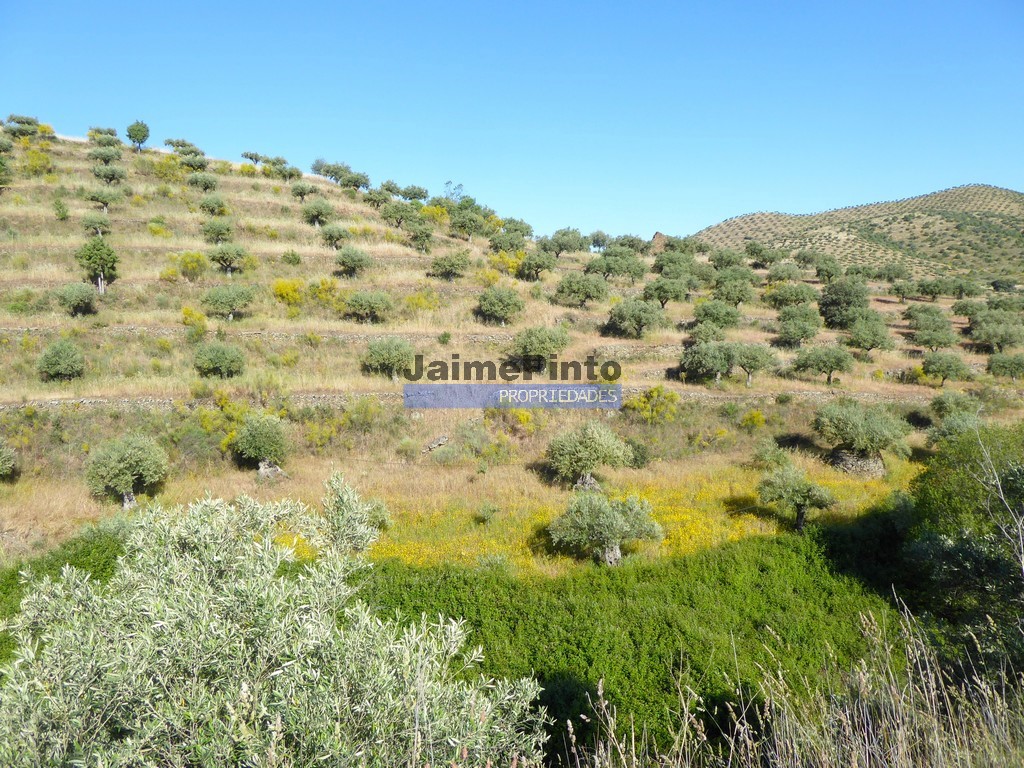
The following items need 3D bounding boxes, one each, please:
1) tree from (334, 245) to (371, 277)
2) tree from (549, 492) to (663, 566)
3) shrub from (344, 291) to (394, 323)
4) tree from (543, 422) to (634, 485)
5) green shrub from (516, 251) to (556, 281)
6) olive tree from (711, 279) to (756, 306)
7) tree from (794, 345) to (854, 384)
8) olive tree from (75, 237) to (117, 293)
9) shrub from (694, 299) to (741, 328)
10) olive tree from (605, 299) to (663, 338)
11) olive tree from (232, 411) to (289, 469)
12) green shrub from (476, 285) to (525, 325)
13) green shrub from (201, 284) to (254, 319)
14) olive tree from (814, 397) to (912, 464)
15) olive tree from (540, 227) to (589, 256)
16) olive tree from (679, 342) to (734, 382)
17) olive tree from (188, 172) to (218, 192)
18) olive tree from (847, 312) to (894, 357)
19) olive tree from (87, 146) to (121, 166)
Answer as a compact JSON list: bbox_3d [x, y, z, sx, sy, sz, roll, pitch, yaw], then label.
[{"bbox_3d":[-13.247,-10.229,62.000,3.010,2.770,2.860,-1,5,-12],"label":"tree"},{"bbox_3d":[3.287,5.116,26.000,3.890,2.550,3.690,0,3,0],"label":"tree"},{"bbox_3d":[-11.851,-6.362,61.500,3.990,2.660,3.790,0,2,0],"label":"shrub"},{"bbox_3d":[4.087,3.670,38.500,4.480,3.540,4.250,0,2,0],"label":"tree"},{"bbox_3d":[2.187,-10.576,66.000,3.460,2.620,3.290,0,3,0],"label":"green shrub"},{"bbox_3d":[19.769,-8.032,66.000,3.640,2.590,3.450,1,5,17],"label":"olive tree"},{"bbox_3d":[19.650,-1.226,46.500,3.660,2.460,3.480,0,3,0],"label":"tree"},{"bbox_3d":[-37.319,-10.746,66.500,3.870,5.040,3.670,0,2,0],"label":"olive tree"},{"bbox_3d":[16.951,-5.650,61.000,3.680,2.470,3.500,1,5,15],"label":"shrub"},{"bbox_3d":[8.708,-4.694,53.000,4.070,2.870,3.870,0,1,0],"label":"olive tree"},{"bbox_3d":[-13.658,3.110,40.000,2.860,3.140,2.720,0,1,0],"label":"olive tree"},{"bbox_3d":[-0.793,-5.483,51.000,3.210,2.700,3.050,0,3,0],"label":"green shrub"},{"bbox_3d":[-19.621,-5.621,51.000,3.610,2.430,3.430,0,3,0],"label":"green shrub"},{"bbox_3d":[16.778,2.376,35.500,4.610,3.360,3.920,0,1,0],"label":"olive tree"},{"bbox_3d":[5.325,-14.402,75.000,5.170,3.140,4.390,0,1,0],"label":"olive tree"},{"bbox_3d":[12.293,-1.415,46.500,3.290,2.590,3.130,0,3,0],"label":"olive tree"},{"bbox_3d":[-40.466,-26.431,97.000,3.940,2.620,3.740,0,2,0],"label":"olive tree"},{"bbox_3d":[26.589,-3.756,55.000,3.350,3.420,3.190,0,1,0],"label":"olive tree"},{"bbox_3d":[-46.839,-26.092,85.000,3.790,2.410,3.600,-3,6,-28],"label":"olive tree"}]

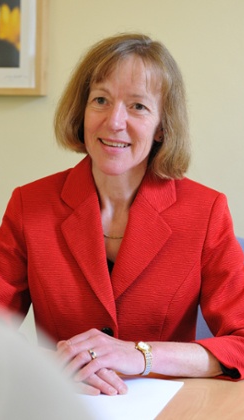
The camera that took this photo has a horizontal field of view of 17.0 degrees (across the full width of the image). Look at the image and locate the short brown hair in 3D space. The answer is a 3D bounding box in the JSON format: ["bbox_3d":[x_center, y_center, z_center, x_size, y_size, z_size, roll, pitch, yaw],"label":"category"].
[{"bbox_3d":[0.007,-0.175,1.340,0.222,0.222,0.230,9,6,11],"label":"short brown hair"}]

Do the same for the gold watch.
[{"bbox_3d":[0.031,0.220,1.210,0.025,0.050,0.057,-2,28,-30],"label":"gold watch"}]

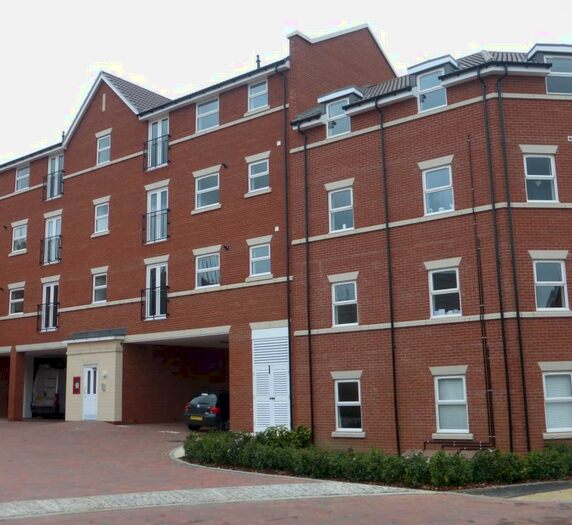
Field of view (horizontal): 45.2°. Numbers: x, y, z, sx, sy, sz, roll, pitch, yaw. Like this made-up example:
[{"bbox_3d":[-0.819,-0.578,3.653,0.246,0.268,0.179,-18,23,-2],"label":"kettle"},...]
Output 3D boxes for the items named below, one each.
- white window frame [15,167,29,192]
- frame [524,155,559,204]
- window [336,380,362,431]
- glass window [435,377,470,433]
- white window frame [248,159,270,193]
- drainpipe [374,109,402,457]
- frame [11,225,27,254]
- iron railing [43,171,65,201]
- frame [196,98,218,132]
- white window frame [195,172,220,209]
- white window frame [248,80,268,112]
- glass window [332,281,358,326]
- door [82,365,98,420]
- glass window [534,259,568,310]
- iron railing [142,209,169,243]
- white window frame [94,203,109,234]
[{"bbox_3d":[-12.007,-3.852,31.447,1.181,1.149,0.100,-9,-12,36],"label":"white window frame"},{"bbox_3d":[6.763,-2.205,18.166,0.895,1.312,0.110,0,-11,-7],"label":"frame"},{"bbox_3d":[1.805,4.125,19.811,0.900,1.450,0.110,-9,-13,37],"label":"window"},{"bbox_3d":[4.346,3.727,18.019,0.850,1.460,0.100,-9,-13,35],"label":"glass window"},{"bbox_3d":[-0.879,-2.883,22.931,0.921,1.011,0.100,-9,-12,36],"label":"white window frame"},{"bbox_3d":[2.889,0.250,19.409,0.110,10.330,0.250,-9,-13,35],"label":"drainpipe"},{"bbox_3d":[-11.940,-1.055,30.875,1.070,1.120,0.100,-9,-13,36],"label":"frame"},{"bbox_3d":[-10.066,-3.268,29.657,1.300,1.080,0.120,-9,-13,36],"label":"iron railing"},{"bbox_3d":[-2.809,-5.306,24.713,1.110,1.130,0.100,-9,-13,36],"label":"frame"},{"bbox_3d":[-2.725,-2.514,24.262,1.228,1.141,0.100,-9,-12,36],"label":"white window frame"},{"bbox_3d":[-0.937,-5.666,23.364,0.840,1.000,0.100,-9,-13,36],"label":"white window frame"},{"bbox_3d":[1.762,1.234,20.348,0.840,1.310,0.100,-9,-13,35],"label":"glass window"},{"bbox_3d":[-7.418,4.948,26.201,0.935,2.024,0.100,-9,-12,36],"label":"door"},{"bbox_3d":[6.804,0.603,17.644,0.890,1.298,0.110,0,-11,-7],"label":"glass window"},{"bbox_3d":[-4.814,-1.304,25.411,1.380,1.120,0.130,-9,-13,36],"label":"iron railing"},{"bbox_3d":[-7.363,-1.777,27.636,0.914,1.181,0.100,-9,-12,36],"label":"white window frame"}]

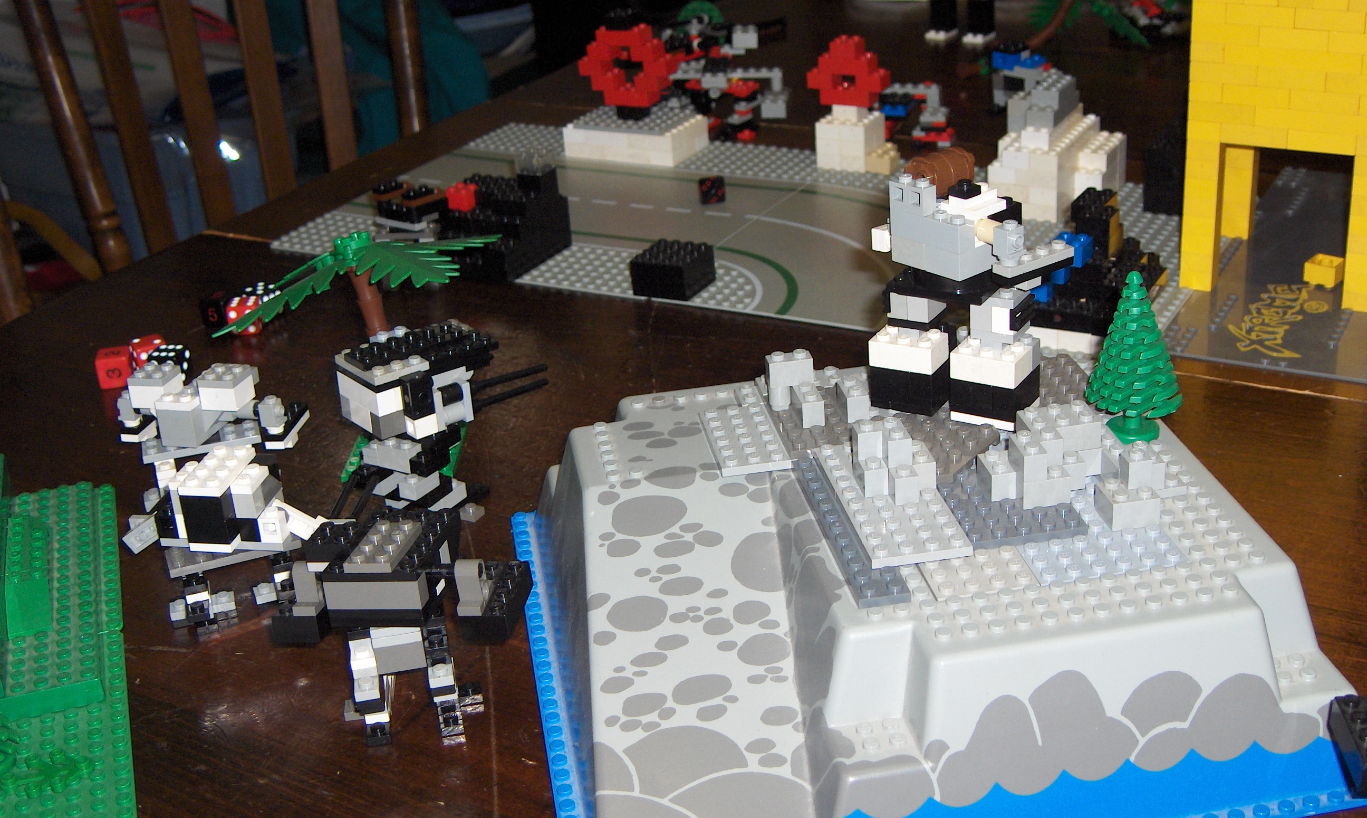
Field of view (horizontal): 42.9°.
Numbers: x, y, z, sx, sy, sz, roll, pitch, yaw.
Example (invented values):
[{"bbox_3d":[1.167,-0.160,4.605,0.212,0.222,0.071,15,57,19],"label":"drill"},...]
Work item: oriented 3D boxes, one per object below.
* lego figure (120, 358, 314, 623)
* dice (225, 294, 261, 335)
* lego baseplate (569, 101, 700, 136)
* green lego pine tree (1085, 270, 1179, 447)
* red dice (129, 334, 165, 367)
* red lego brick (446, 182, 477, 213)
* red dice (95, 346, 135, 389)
[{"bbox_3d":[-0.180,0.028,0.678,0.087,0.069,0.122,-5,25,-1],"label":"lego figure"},{"bbox_3d":[-0.229,-0.049,0.913,0.016,0.016,0.016,-4,25,1],"label":"dice"},{"bbox_3d":[-0.031,-0.192,1.146,0.064,0.005,0.048,10,29,28],"label":"lego baseplate"},{"bbox_3d":[0.154,-0.018,0.593,0.034,0.060,0.034,-8,26,-6],"label":"green lego pine tree"},{"bbox_3d":[-0.266,-0.026,0.871,0.016,0.016,0.016,-18,28,-26],"label":"red dice"},{"bbox_3d":[-0.122,-0.116,0.959,0.016,0.011,0.016,10,29,27],"label":"red lego brick"},{"bbox_3d":[-0.281,-0.020,0.861,0.016,0.016,0.016,-8,25,-6],"label":"red dice"}]

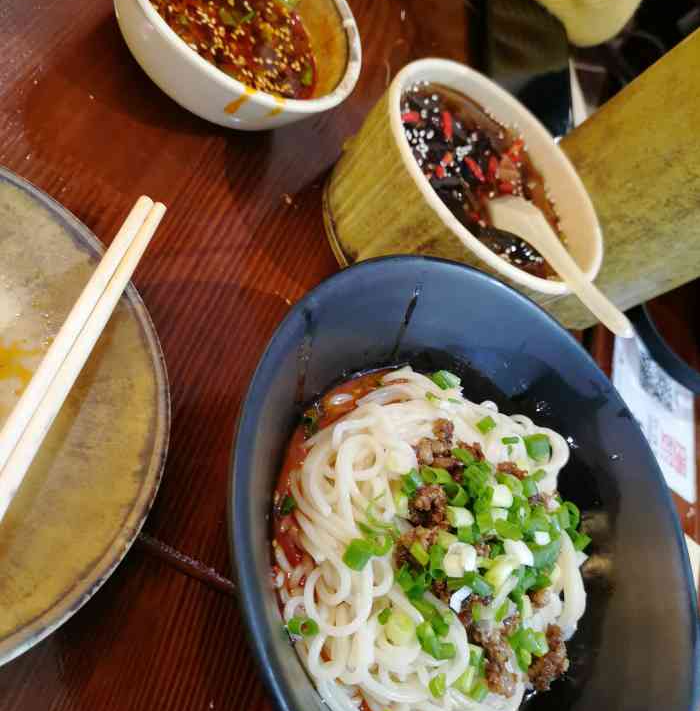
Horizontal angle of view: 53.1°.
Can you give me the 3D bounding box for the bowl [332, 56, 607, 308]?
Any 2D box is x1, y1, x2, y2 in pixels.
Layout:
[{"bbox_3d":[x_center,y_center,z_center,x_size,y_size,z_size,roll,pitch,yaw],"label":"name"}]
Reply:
[{"bbox_3d":[0.054,-0.072,0.348,0.130,0.064,0.130,19,55,-28],"label":"bowl"}]

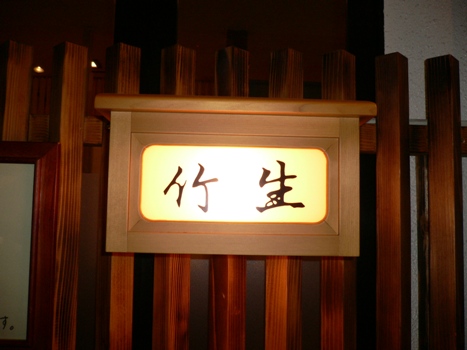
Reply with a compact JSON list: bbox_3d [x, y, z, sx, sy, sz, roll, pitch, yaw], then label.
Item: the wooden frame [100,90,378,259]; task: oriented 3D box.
[{"bbox_3d":[0.003,0.007,0.921,0.514,0.284,0.139,1,-4,-1],"label":"wooden frame"}]

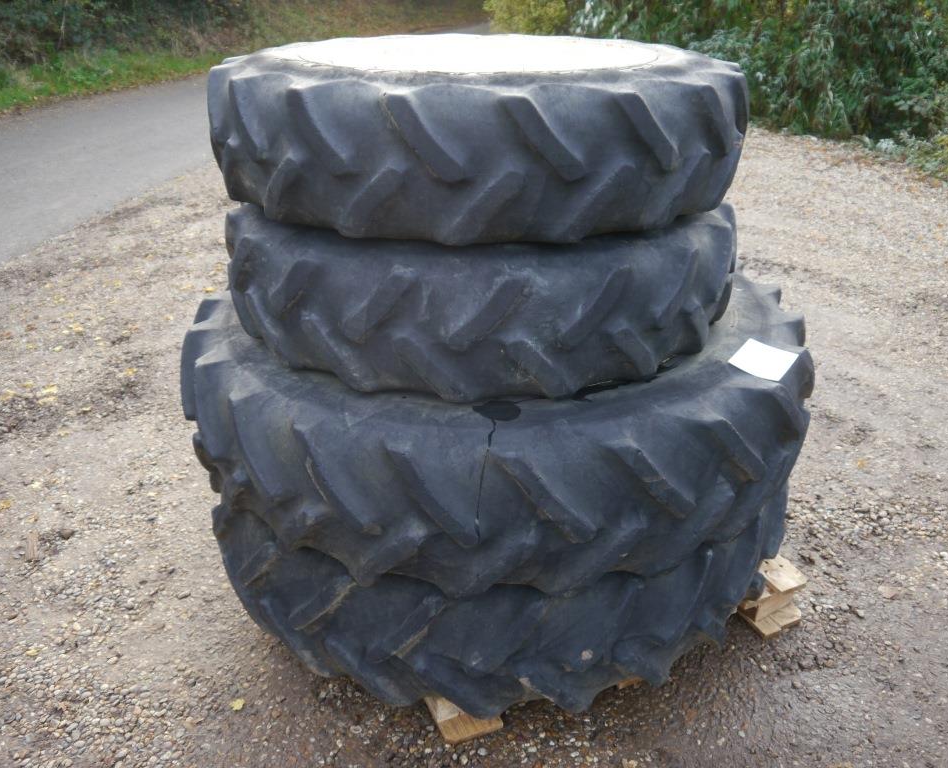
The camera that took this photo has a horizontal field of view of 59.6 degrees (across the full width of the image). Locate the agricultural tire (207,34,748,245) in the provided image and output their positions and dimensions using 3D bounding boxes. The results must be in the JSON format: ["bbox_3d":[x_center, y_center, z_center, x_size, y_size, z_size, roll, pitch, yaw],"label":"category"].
[{"bbox_3d":[0.012,-0.617,1.895,1.200,0.295,1.200,0,28,0],"label":"agricultural tire"}]

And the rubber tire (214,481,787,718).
[{"bbox_3d":[0.070,0.215,2.365,1.560,0.345,1.560,0,28,0],"label":"rubber tire"}]

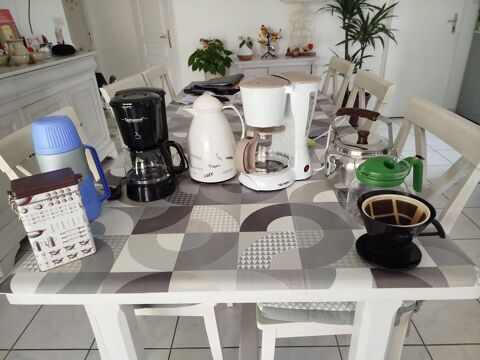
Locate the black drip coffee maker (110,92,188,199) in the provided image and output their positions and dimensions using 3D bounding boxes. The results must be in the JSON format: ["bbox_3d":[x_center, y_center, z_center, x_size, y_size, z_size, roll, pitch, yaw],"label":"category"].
[{"bbox_3d":[-0.247,-0.103,0.947,0.191,0.276,0.180,-5,26,-4],"label":"black drip coffee maker"}]

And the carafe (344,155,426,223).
[{"bbox_3d":[0.332,0.025,0.752,0.185,0.132,0.125,-11,27,-16],"label":"carafe"}]

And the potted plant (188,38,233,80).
[{"bbox_3d":[-0.295,-1.210,3.560,0.450,0.560,0.420,-2,26,3],"label":"potted plant"}]

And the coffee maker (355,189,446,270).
[{"bbox_3d":[0.320,0.097,0.663,0.172,0.105,0.138,-2,26,3],"label":"coffee maker"}]

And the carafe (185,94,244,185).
[{"bbox_3d":[-0.077,-0.141,1.025,0.187,0.259,0.154,-5,26,-4],"label":"carafe"}]

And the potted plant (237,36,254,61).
[{"bbox_3d":[0.060,-1.436,3.639,0.200,0.243,0.180,-2,26,3],"label":"potted plant"}]

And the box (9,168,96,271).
[{"bbox_3d":[-0.368,0.076,0.668,0.110,0.174,0.074,-18,30,-28],"label":"box"}]

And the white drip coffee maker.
[{"bbox_3d":[0.088,-0.143,0.960,0.223,0.302,0.186,-24,33,-37],"label":"white drip coffee maker"}]

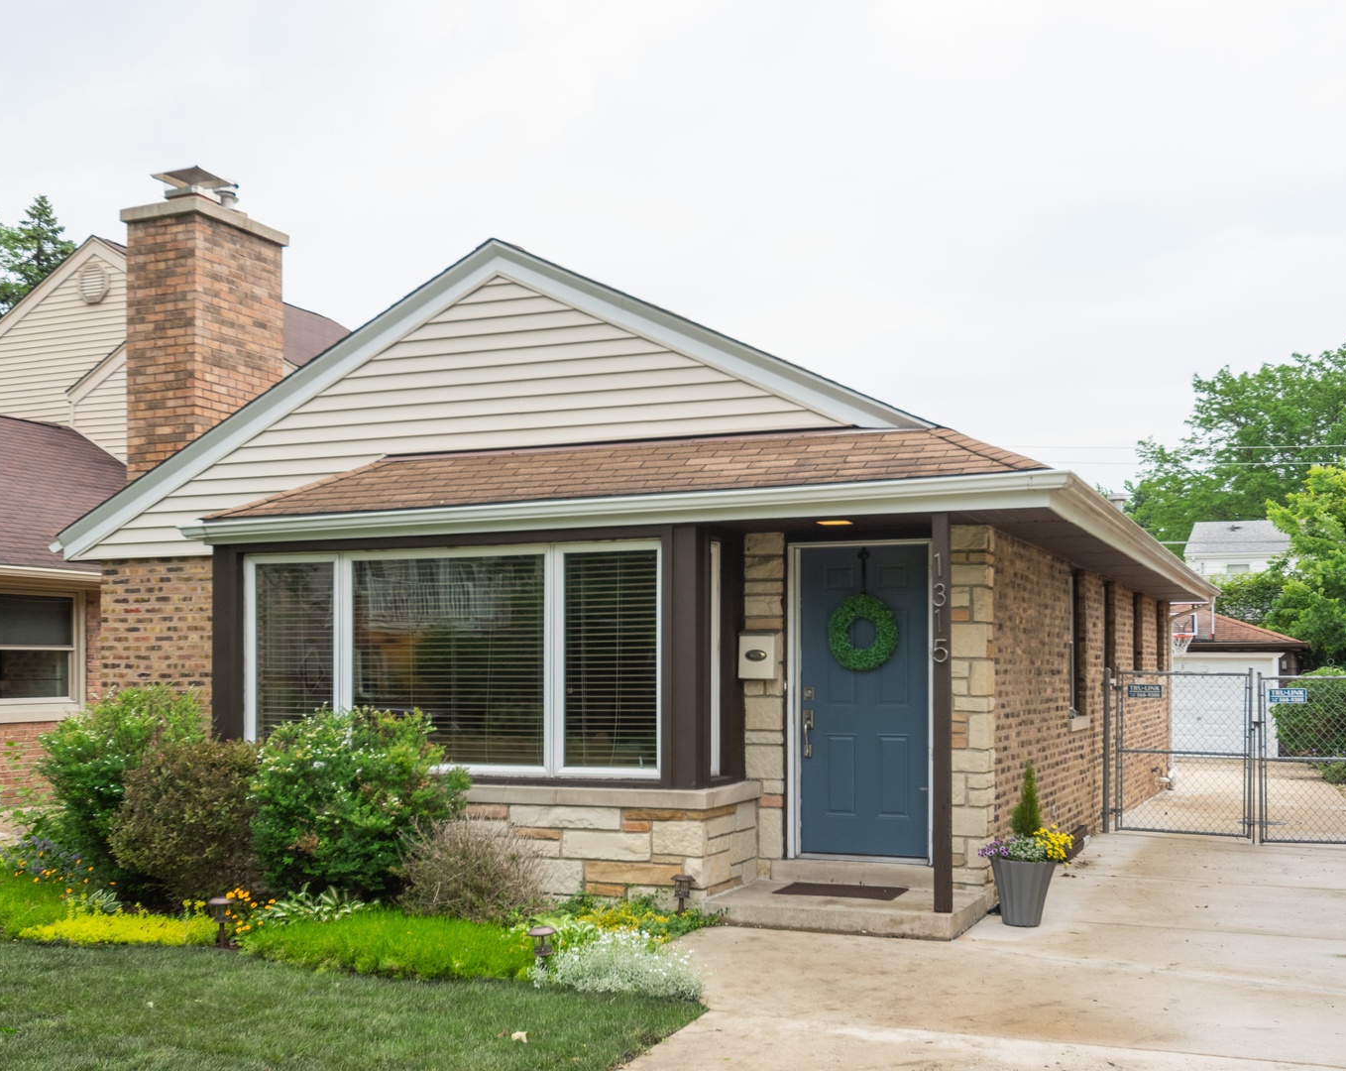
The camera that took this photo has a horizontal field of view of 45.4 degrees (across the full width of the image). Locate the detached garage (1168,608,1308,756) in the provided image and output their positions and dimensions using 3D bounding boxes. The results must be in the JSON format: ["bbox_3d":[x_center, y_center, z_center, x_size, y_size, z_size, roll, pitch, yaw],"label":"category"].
[{"bbox_3d":[11.209,3.096,36.417,6.130,3.470,6.700,-2,-5,22],"label":"detached garage"}]

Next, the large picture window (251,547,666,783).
[{"bbox_3d":[-1.569,0.835,10.856,3.240,1.520,0.140,-2,-5,22],"label":"large picture window"}]

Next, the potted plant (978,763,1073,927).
[{"bbox_3d":[2.042,1.787,9.361,0.550,0.935,0.500,-2,-5,22],"label":"potted plant"}]

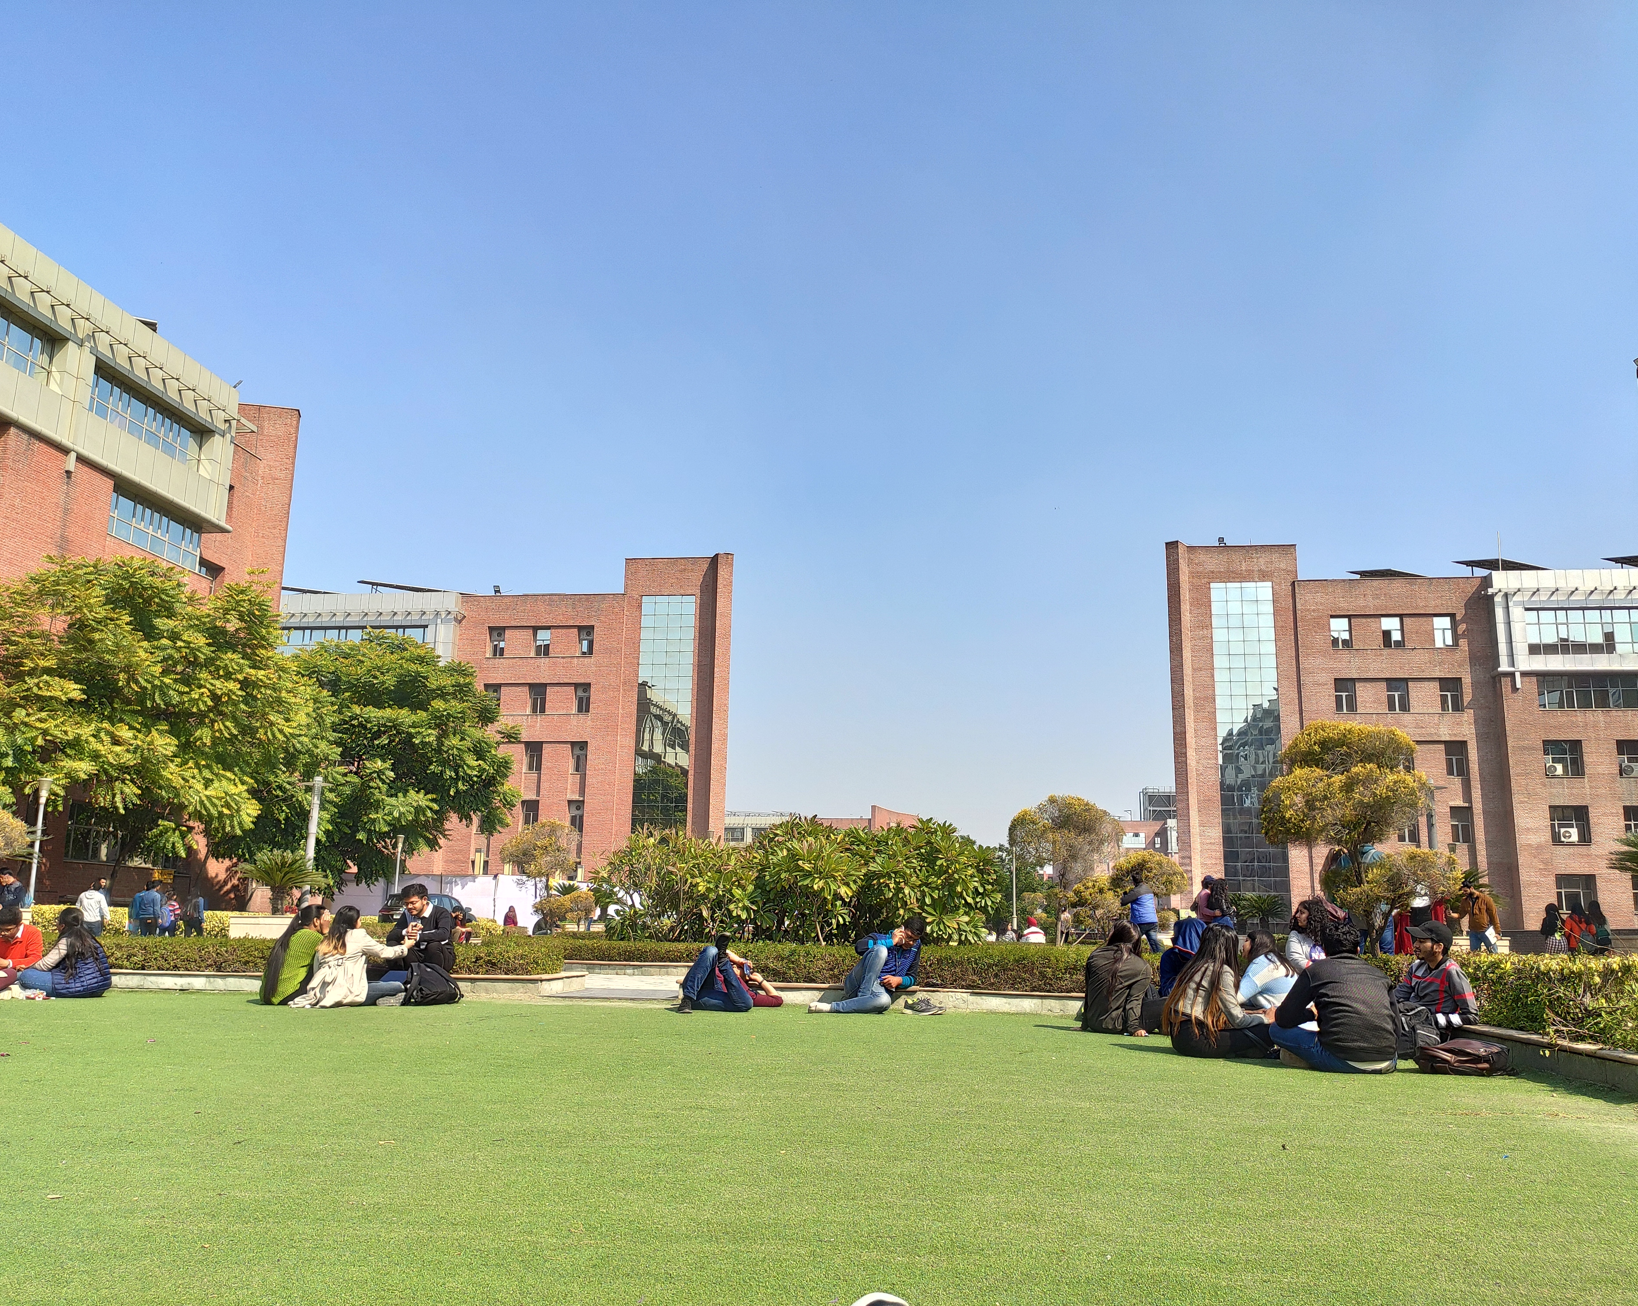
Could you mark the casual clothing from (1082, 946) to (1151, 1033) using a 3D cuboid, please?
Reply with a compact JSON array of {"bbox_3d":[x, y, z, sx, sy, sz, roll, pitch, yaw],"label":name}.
[{"bbox_3d":[2.216,2.480,9.750,0.500,0.620,0.400,-6,-14,29],"label":"casual clothing"}]

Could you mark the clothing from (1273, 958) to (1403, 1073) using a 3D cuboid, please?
[{"bbox_3d":[2.831,1.947,7.135,0.620,0.590,0.620,3,-11,-12],"label":"clothing"}]

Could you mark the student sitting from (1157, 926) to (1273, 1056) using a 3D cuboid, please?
[{"bbox_3d":[2.372,1.986,7.744,0.720,0.740,0.550,10,-14,-39],"label":"student sitting"}]

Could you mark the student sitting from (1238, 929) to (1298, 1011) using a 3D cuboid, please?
[{"bbox_3d":[2.998,2.248,8.800,0.650,0.760,0.520,-4,-13,21],"label":"student sitting"}]

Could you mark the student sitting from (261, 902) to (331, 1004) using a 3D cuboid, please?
[{"bbox_3d":[-4.151,2.398,10.434,0.665,0.760,0.456,10,-15,-41],"label":"student sitting"}]

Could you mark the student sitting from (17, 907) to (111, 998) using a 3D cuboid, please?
[{"bbox_3d":[-6.292,2.489,10.909,0.665,0.731,0.551,-1,-11,6],"label":"student sitting"}]

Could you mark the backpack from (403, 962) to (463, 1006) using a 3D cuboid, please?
[{"bbox_3d":[-3.486,2.967,11.800,0.480,0.390,0.330,7,-14,-25],"label":"backpack"}]

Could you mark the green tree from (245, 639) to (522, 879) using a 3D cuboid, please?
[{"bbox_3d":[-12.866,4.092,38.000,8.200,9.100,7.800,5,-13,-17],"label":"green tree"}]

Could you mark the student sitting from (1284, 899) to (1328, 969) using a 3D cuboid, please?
[{"bbox_3d":[3.236,2.083,8.607,0.680,0.900,0.480,7,-13,-29],"label":"student sitting"}]

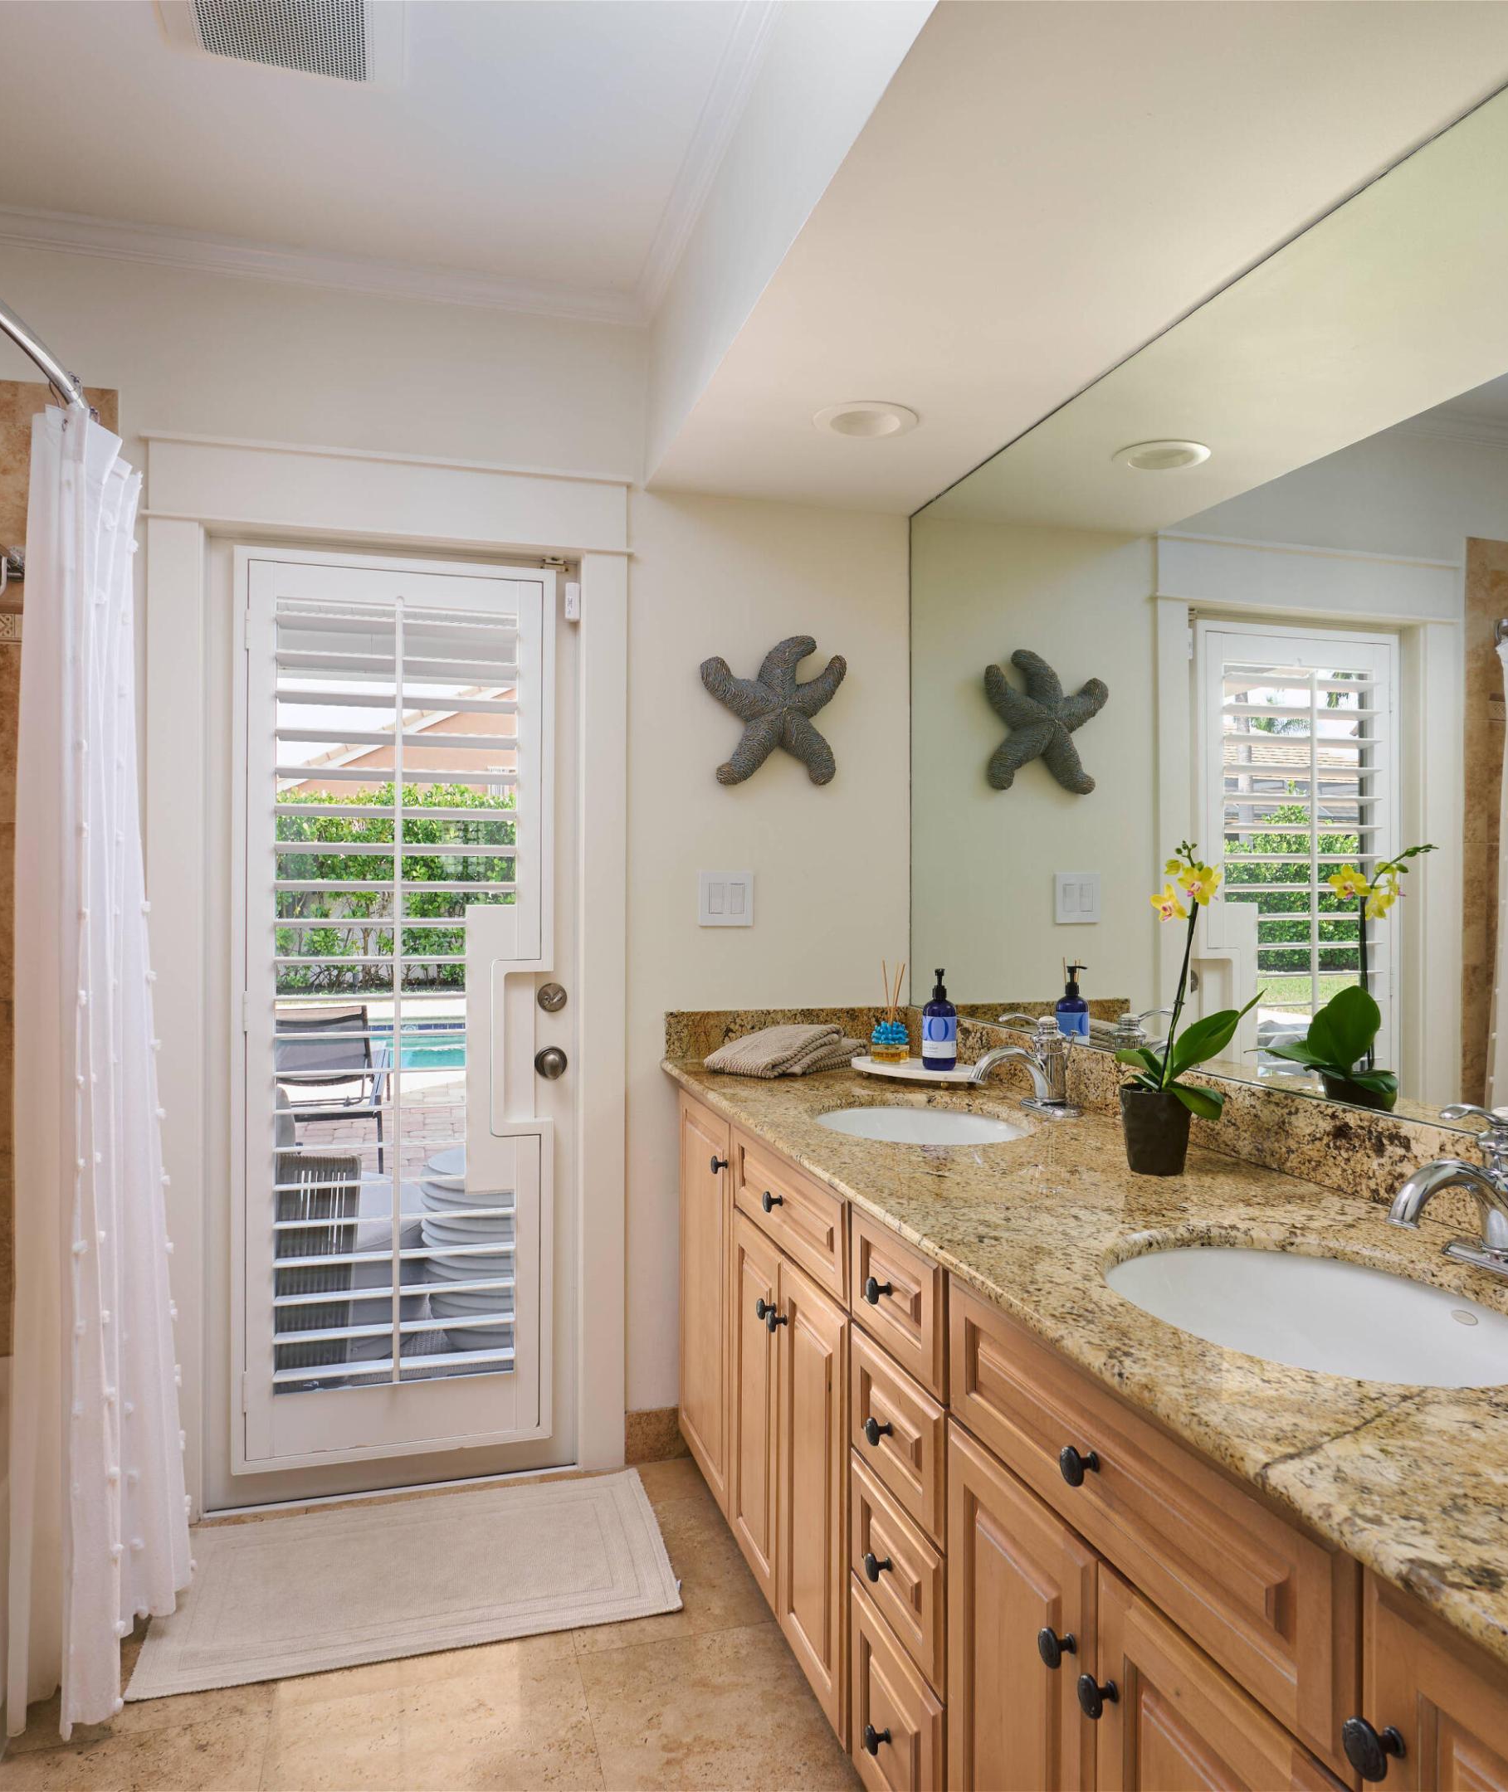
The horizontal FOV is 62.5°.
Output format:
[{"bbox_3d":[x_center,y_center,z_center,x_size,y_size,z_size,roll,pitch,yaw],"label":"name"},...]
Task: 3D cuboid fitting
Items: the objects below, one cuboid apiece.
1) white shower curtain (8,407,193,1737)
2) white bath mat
[{"bbox_3d":[-1.049,0.231,2.023,0.240,1.860,0.660,0,0,-16],"label":"white shower curtain"},{"bbox_3d":[-0.603,1.216,2.262,0.868,0.012,0.530,0,0,-16],"label":"white bath mat"}]

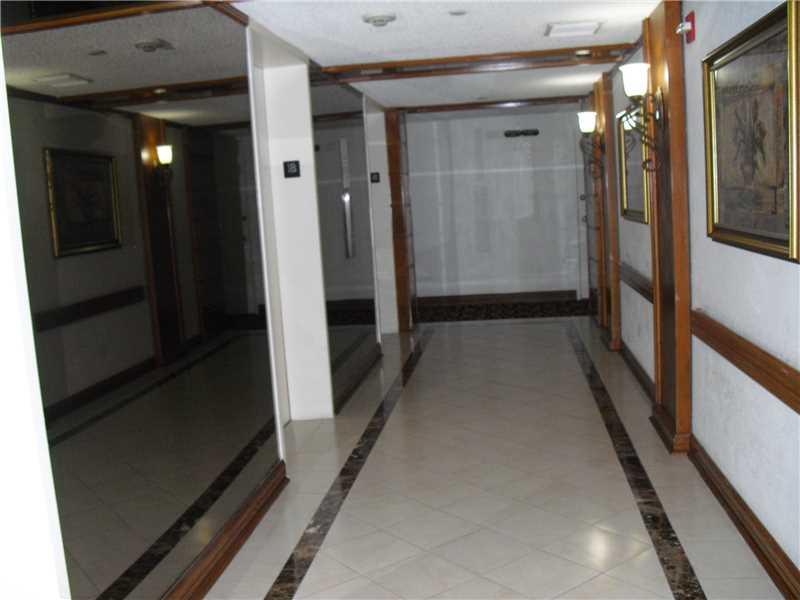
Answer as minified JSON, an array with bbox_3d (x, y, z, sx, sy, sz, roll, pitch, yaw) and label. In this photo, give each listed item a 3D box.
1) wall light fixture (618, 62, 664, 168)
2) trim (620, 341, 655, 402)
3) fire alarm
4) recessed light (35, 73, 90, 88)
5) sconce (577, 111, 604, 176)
[{"bbox_3d":[1.319,-0.997,4.526,0.235,0.572,0.180,-3,7,8],"label":"wall light fixture"},{"bbox_3d":[1.758,0.492,6.210,0.027,0.144,1.930,-3,7,8],"label":"trim"},{"bbox_3d":[1.345,-1.281,3.932,0.063,0.133,0.158,-3,7,8],"label":"fire alarm"},{"bbox_3d":[-2.183,-1.443,5.438,0.274,0.026,0.324,-3,7,8],"label":"recessed light"},{"bbox_3d":[1.688,-1.375,7.335,0.220,0.576,0.180,-3,7,8],"label":"sconce"}]

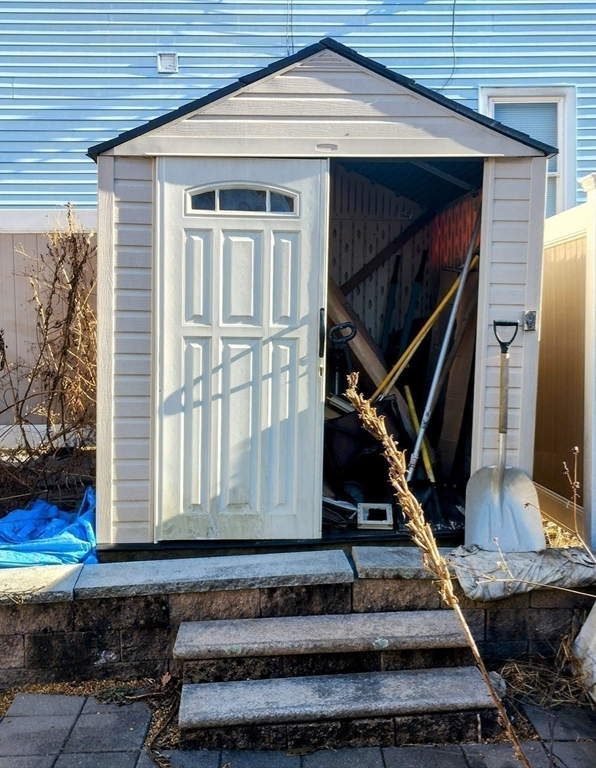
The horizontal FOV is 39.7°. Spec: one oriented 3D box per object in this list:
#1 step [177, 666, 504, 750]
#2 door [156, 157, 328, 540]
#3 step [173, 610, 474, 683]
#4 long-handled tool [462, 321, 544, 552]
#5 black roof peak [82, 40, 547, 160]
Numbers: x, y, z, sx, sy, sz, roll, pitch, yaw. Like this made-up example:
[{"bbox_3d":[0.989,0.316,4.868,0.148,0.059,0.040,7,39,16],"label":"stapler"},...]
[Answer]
[{"bbox_3d":[0.146,1.262,3.274,1.210,0.145,0.320,-1,3,-7],"label":"step"},{"bbox_3d":[-0.279,-0.159,4.048,0.835,1.865,0.050,0,3,-1],"label":"door"},{"bbox_3d":[0.091,1.106,3.490,1.210,0.145,0.320,-1,3,-7],"label":"step"},{"bbox_3d":[0.989,0.247,3.956,0.385,1.099,0.160,0,-4,-2],"label":"long-handled tool"},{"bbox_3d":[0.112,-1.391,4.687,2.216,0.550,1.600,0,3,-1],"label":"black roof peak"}]

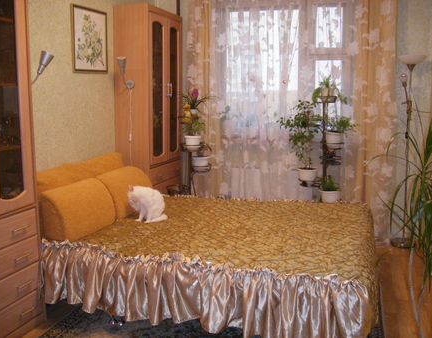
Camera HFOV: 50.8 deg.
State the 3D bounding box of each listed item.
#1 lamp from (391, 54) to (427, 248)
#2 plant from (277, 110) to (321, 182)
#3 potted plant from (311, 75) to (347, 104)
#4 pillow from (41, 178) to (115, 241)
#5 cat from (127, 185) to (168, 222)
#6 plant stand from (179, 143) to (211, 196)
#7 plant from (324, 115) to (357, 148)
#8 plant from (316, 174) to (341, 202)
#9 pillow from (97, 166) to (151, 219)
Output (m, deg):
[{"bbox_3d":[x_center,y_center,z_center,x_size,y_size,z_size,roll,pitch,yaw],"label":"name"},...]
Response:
[{"bbox_3d":[1.821,-0.158,4.325,0.284,1.782,0.284,4,10,18],"label":"lamp"},{"bbox_3d":[0.779,-0.238,4.246,0.398,0.753,0.369,4,10,18],"label":"plant"},{"bbox_3d":[1.030,-0.714,4.115,0.312,0.263,0.284,4,10,18],"label":"potted plant"},{"bbox_3d":[-0.906,0.261,3.088,0.248,0.305,0.540,4,10,18],"label":"pillow"},{"bbox_3d":[-0.505,0.244,3.346,0.284,0.263,0.185,0,9,-3],"label":"cat"},{"bbox_3d":[-0.214,0.185,4.692,0.312,0.923,0.312,4,10,18],"label":"plant stand"},{"bbox_3d":[1.130,-0.330,4.114,0.298,0.312,0.284,4,10,18],"label":"plant"},{"bbox_3d":[1.046,0.187,4.195,0.213,0.270,0.213,4,10,18],"label":"plant"},{"bbox_3d":[-0.721,0.175,3.610,0.256,0.305,0.582,4,10,18],"label":"pillow"}]

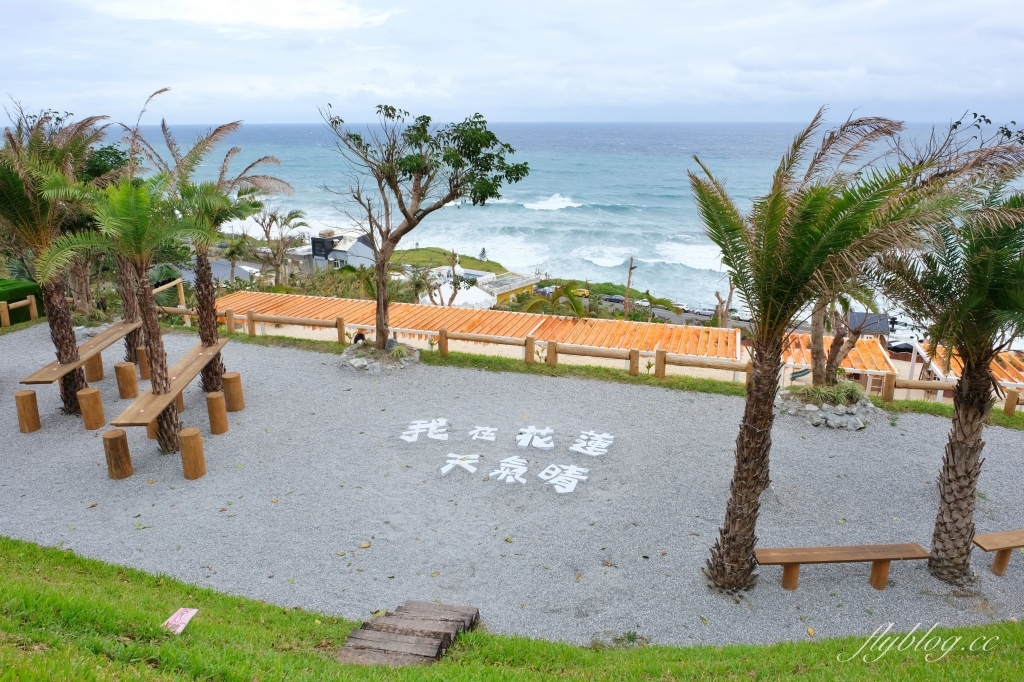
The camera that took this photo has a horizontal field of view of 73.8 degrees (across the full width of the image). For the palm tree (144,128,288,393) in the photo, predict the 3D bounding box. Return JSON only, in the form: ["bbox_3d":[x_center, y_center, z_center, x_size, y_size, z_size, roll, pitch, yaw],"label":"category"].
[{"bbox_3d":[-4.120,-1.144,9.902,1.950,3.930,1.900,0,18,0],"label":"palm tree"}]

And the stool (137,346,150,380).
[{"bbox_3d":[-5.216,0.319,9.764,0.210,0.450,0.210,0,18,0],"label":"stool"}]

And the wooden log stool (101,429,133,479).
[{"bbox_3d":[-4.285,1.237,7.414,0.260,0.495,0.260,0,18,0],"label":"wooden log stool"}]

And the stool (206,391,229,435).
[{"bbox_3d":[-3.755,0.924,8.703,0.230,0.500,0.230,0,18,0],"label":"stool"}]

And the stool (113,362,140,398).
[{"bbox_3d":[-5.737,0.588,10.177,0.280,0.495,0.280,0,18,0],"label":"stool"}]

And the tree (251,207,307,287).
[{"bbox_3d":[-14.371,-5.617,41.277,3.400,4.750,3.000,0,18,0],"label":"tree"}]

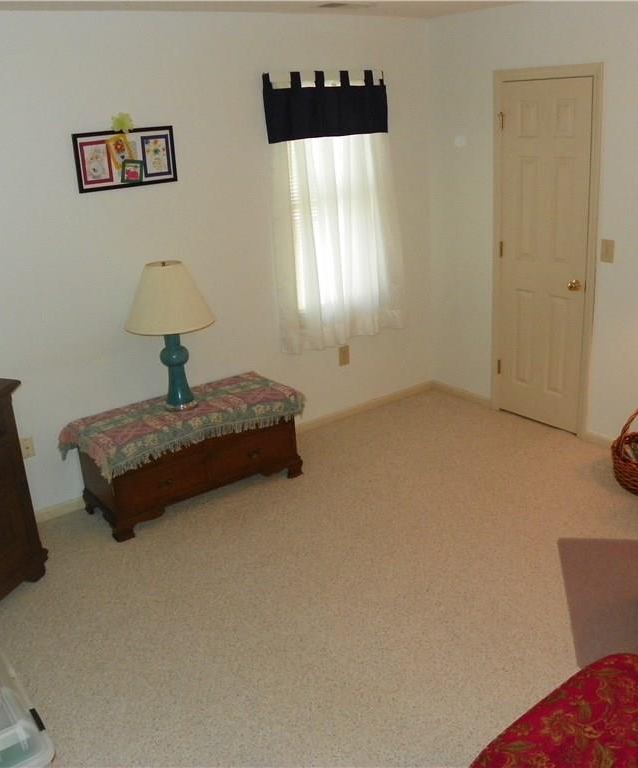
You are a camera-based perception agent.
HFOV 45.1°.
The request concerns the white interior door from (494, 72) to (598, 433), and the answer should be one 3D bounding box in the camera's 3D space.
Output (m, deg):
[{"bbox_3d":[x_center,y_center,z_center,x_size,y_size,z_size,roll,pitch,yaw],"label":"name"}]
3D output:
[{"bbox_3d":[1.317,-0.715,4.537,0.050,2.040,0.647,-17,23,-32],"label":"white interior door"}]

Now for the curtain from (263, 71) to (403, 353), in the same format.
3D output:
[{"bbox_3d":[0.116,-1.033,4.657,0.965,1.622,0.100,-17,23,-32],"label":"curtain"}]

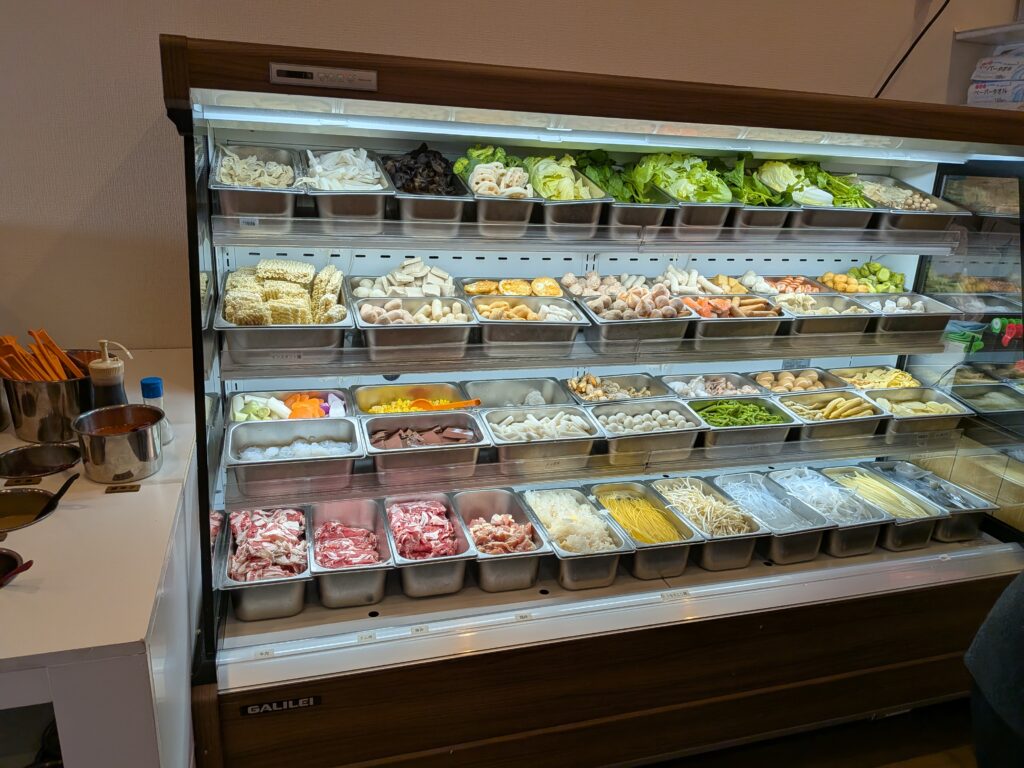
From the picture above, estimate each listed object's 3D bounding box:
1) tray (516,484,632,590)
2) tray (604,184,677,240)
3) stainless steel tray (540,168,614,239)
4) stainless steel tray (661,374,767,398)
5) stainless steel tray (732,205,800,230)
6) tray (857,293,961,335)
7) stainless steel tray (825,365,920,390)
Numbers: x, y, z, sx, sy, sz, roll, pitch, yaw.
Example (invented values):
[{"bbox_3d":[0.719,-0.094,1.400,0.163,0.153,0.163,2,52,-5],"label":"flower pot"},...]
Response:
[{"bbox_3d":[0.129,0.341,1.561,0.162,0.100,0.265,-2,22,-17],"label":"tray"},{"bbox_3d":[0.269,-0.459,1.812,0.176,0.100,0.325,-2,33,-16],"label":"tray"},{"bbox_3d":[0.107,-0.427,1.660,0.162,0.100,0.265,-6,35,-15],"label":"stainless steel tray"},{"bbox_3d":[0.544,0.050,1.971,0.265,0.100,0.162,-2,27,-16],"label":"stainless steel tray"},{"bbox_3d":[0.612,-0.485,1.945,0.176,0.100,0.325,-2,33,-16],"label":"stainless steel tray"},{"bbox_3d":[1.113,-0.182,2.041,0.268,0.100,0.162,-2,29,-16],"label":"tray"},{"bbox_3d":[1.070,0.026,2.126,0.265,0.100,0.162,-2,27,-16],"label":"stainless steel tray"}]

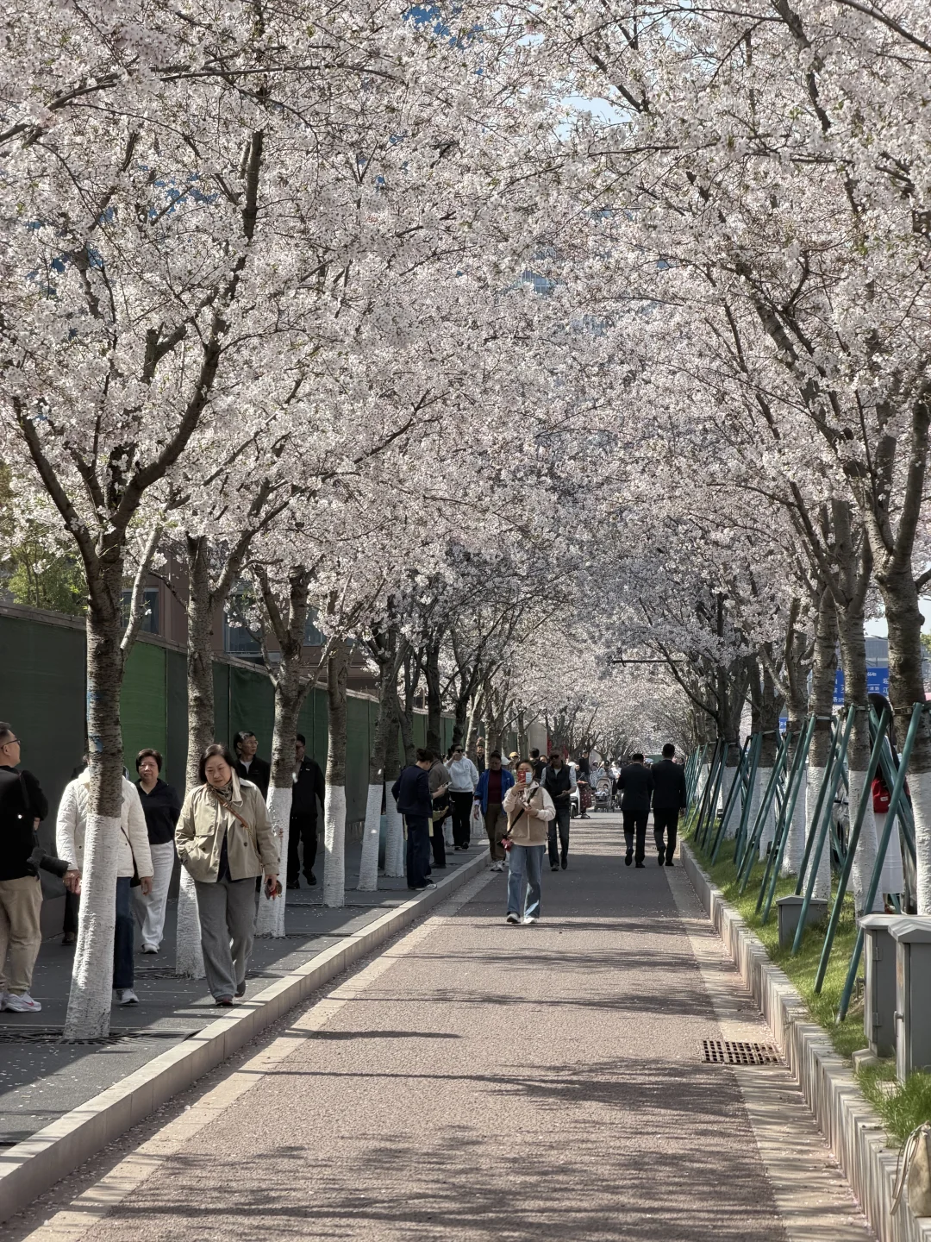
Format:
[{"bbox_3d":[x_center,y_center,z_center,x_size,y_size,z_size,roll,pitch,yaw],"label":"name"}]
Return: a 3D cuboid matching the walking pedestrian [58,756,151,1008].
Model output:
[{"bbox_3d":[-2.159,1.487,21.430,0.570,1.570,0.450,0,-2,-2],"label":"walking pedestrian"}]

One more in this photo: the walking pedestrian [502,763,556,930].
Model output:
[{"bbox_3d":[0.621,2.177,35.300,0.510,1.604,0.450,0,-2,2],"label":"walking pedestrian"}]

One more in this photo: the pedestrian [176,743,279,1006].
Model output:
[{"bbox_3d":[-1.427,1.497,21.530,0.600,1.560,0.450,0,-2,6],"label":"pedestrian"}]

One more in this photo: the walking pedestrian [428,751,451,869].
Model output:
[{"bbox_3d":[-0.361,2.551,48.500,0.420,1.574,0.400,-1,-3,29],"label":"walking pedestrian"}]

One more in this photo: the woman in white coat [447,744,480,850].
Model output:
[{"bbox_3d":[-0.047,2.818,57.632,0.520,1.670,0.420,0,-2,-5],"label":"woman in white coat"}]

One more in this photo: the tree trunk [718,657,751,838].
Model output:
[{"bbox_3d":[4.203,1.984,56.000,0.430,2.832,0.360,0,-2,3],"label":"tree trunk"}]

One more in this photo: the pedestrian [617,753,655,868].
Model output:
[{"bbox_3d":[2.529,2.796,53.133,0.550,1.690,0.440,0,-2,2],"label":"pedestrian"}]

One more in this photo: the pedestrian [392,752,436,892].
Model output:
[{"bbox_3d":[-0.567,2.194,39.930,0.460,1.580,0.540,2,-3,-37],"label":"pedestrian"}]

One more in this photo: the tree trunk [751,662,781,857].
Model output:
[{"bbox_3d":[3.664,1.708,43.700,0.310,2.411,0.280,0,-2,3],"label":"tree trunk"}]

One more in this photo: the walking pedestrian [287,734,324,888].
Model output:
[{"bbox_3d":[-1.833,2.119,40.233,0.520,1.720,0.440,0,-2,7],"label":"walking pedestrian"}]

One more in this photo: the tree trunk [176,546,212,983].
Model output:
[{"bbox_3d":[-1.788,0.901,23.700,0.235,2.923,0.215,0,-2,3],"label":"tree trunk"}]

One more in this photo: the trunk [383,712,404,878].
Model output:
[{"bbox_3d":[-0.876,2.118,43.500,0.240,1.988,0.230,0,-2,3],"label":"trunk"}]

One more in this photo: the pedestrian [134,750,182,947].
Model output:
[{"bbox_3d":[-2.361,1.724,26.900,0.470,1.535,0.420,0,-2,3],"label":"pedestrian"}]

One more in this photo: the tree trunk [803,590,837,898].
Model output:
[{"bbox_3d":[3.094,1.083,31.300,0.300,2.700,0.260,0,-2,3],"label":"tree trunk"}]

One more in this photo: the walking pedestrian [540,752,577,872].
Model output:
[{"bbox_3d":[1.343,2.746,52.000,0.530,1.737,0.420,0,-2,6],"label":"walking pedestrian"}]

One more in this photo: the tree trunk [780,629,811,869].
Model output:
[{"bbox_3d":[3.661,1.417,39.700,0.320,2.824,0.290,0,-2,3],"label":"tree trunk"}]

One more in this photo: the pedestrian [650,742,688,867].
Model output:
[{"bbox_3d":[2.982,2.683,52.500,0.530,1.803,0.480,0,-2,3],"label":"pedestrian"}]

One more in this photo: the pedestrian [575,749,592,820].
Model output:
[{"bbox_3d":[3.052,4.209,92.500,0.460,1.789,0.450,1,-3,-30],"label":"pedestrian"}]

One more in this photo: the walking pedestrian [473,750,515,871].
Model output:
[{"bbox_3d":[0.404,2.675,50.600,0.580,1.697,0.480,0,-2,0],"label":"walking pedestrian"}]

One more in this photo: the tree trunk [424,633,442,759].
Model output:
[{"bbox_3d":[-0.468,1.845,53.300,0.260,3.272,0.240,0,-2,3],"label":"tree trunk"}]

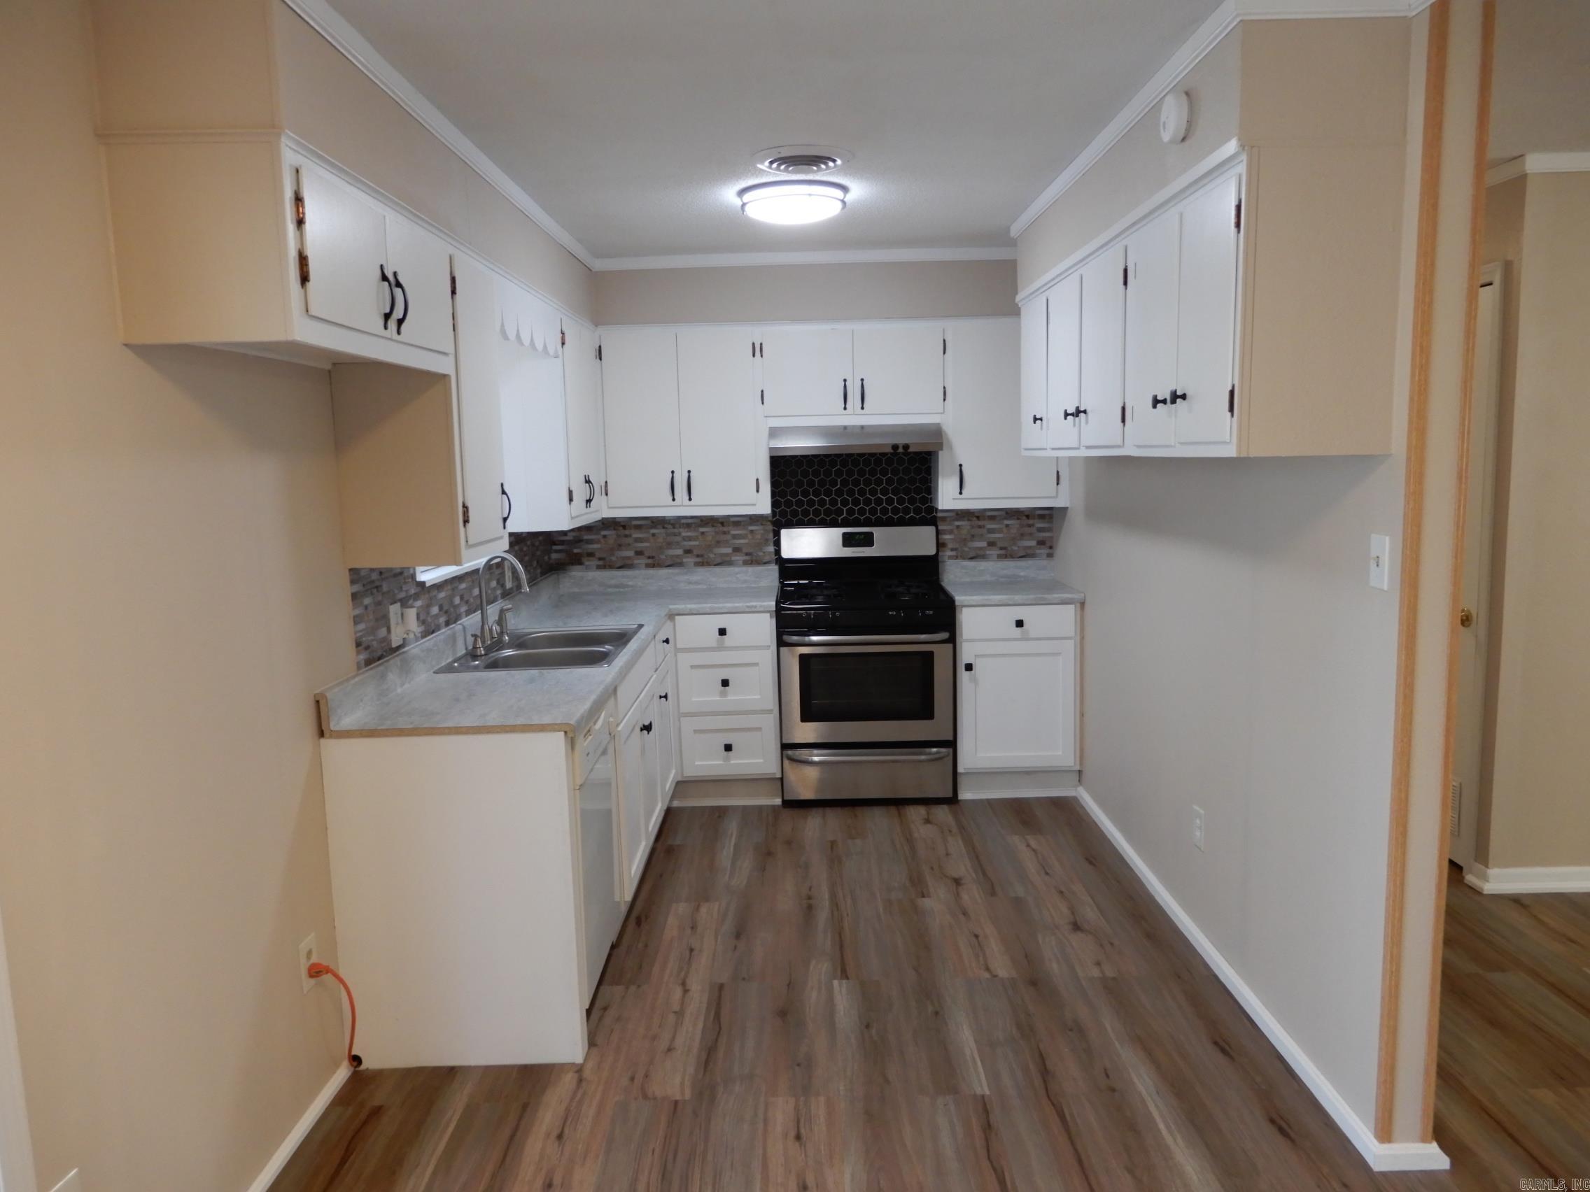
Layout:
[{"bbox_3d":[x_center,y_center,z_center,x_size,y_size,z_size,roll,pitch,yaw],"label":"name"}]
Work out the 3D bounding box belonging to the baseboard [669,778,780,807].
[{"bbox_3d":[-0.309,0.870,4.907,0.500,0.135,0.025,-1,8,1],"label":"baseboard"}]

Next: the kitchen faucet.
[{"bbox_3d":[-0.983,0.016,3.740,0.195,0.317,0.260,-1,8,0],"label":"kitchen faucet"}]

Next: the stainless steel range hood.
[{"bbox_3d":[0.267,-0.706,4.979,0.750,0.125,0.440,-1,8,0],"label":"stainless steel range hood"}]

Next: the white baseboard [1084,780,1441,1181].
[{"bbox_3d":[1.311,1.019,3.593,0.160,0.065,2.533,-1,8,0],"label":"white baseboard"}]

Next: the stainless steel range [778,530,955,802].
[{"bbox_3d":[0.315,0.295,4.996,0.762,1.177,0.630,-1,8,0],"label":"stainless steel range"}]

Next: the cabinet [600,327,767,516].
[{"bbox_3d":[-0.484,-0.793,5.037,0.735,0.840,0.310,-1,8,0],"label":"cabinet"}]

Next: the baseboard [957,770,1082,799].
[{"bbox_3d":[0.985,0.837,4.891,0.530,0.135,0.025,-1,8,1],"label":"baseboard"}]

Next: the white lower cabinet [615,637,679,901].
[{"bbox_3d":[-0.830,0.542,4.094,0.605,0.728,1.320,-1,8,1],"label":"white lower cabinet"}]

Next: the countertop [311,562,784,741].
[{"bbox_3d":[-0.623,0.114,4.019,1.067,0.129,2.666,-1,8,1],"label":"countertop"}]

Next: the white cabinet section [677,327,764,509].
[{"bbox_3d":[-0.340,-0.824,5.136,0.357,0.790,0.335,-1,8,0],"label":"white cabinet section"}]

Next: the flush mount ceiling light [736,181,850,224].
[{"bbox_3d":[-0.005,-1.292,3.662,0.376,0.095,0.376,-1,8,0],"label":"flush mount ceiling light"}]

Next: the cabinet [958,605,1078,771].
[{"bbox_3d":[0.968,0.365,5.067,0.535,0.728,0.627,-1,8,1],"label":"cabinet"}]

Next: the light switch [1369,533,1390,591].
[{"bbox_3d":[1.195,-0.069,2.265,0.012,0.114,0.072,-1,8,0],"label":"light switch"}]

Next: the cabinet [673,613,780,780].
[{"bbox_3d":[-0.293,0.399,5.041,0.469,0.743,0.615,-1,8,0],"label":"cabinet"}]

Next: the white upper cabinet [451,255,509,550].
[{"bbox_3d":[-1.025,-0.514,3.073,0.317,0.824,0.441,-1,8,1],"label":"white upper cabinet"}]

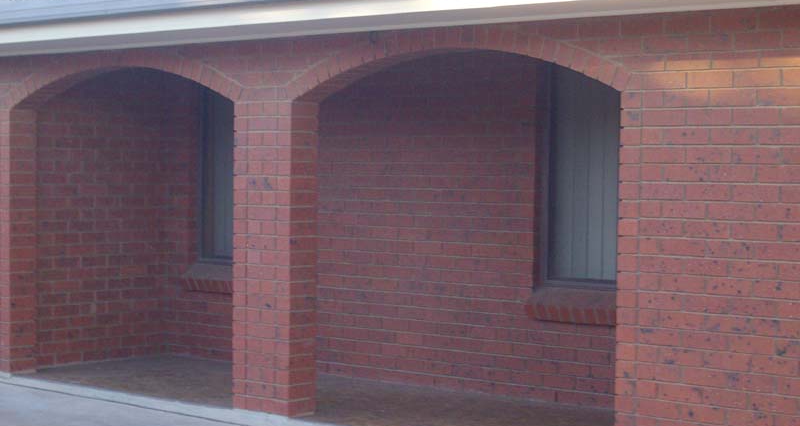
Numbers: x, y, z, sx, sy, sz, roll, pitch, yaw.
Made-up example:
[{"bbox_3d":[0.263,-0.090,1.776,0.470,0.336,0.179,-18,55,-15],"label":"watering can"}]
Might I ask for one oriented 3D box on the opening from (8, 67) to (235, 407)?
[{"bbox_3d":[-1.752,0.095,10.412,2.234,2.064,0.225,2,2,41],"label":"opening"}]

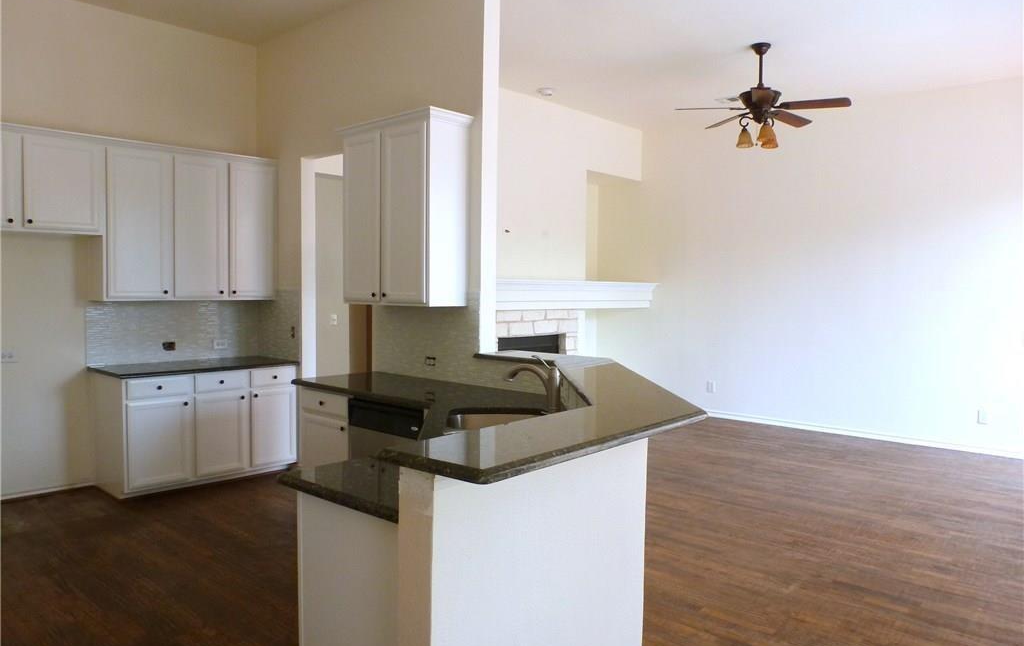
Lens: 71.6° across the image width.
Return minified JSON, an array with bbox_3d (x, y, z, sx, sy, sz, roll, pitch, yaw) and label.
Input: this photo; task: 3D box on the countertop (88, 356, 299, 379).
[{"bbox_3d":[-2.408,0.333,5.453,0.656,0.035,1.321,4,4,43],"label":"countertop"}]

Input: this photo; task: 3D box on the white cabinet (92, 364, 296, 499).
[{"bbox_3d":[-2.413,0.778,5.504,0.618,0.862,1.291,4,4,43],"label":"white cabinet"}]

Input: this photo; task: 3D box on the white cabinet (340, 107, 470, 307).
[{"bbox_3d":[-0.695,-0.679,4.486,0.928,1.135,0.340,4,4,43],"label":"white cabinet"}]

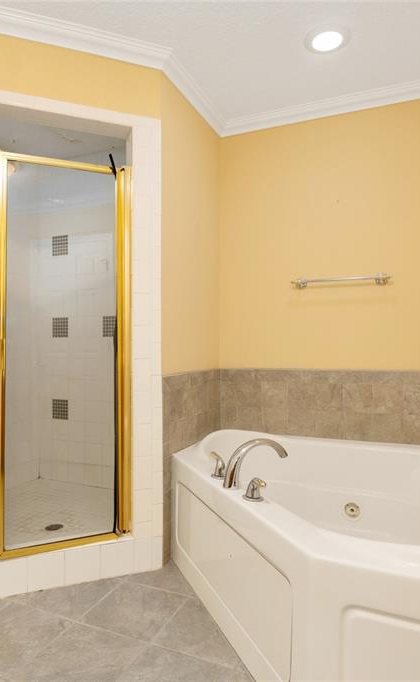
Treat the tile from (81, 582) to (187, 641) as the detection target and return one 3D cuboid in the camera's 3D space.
[{"bbox_3d":[-0.300,1.086,1.727,0.325,0.012,0.320,0,0,22],"label":"tile"}]

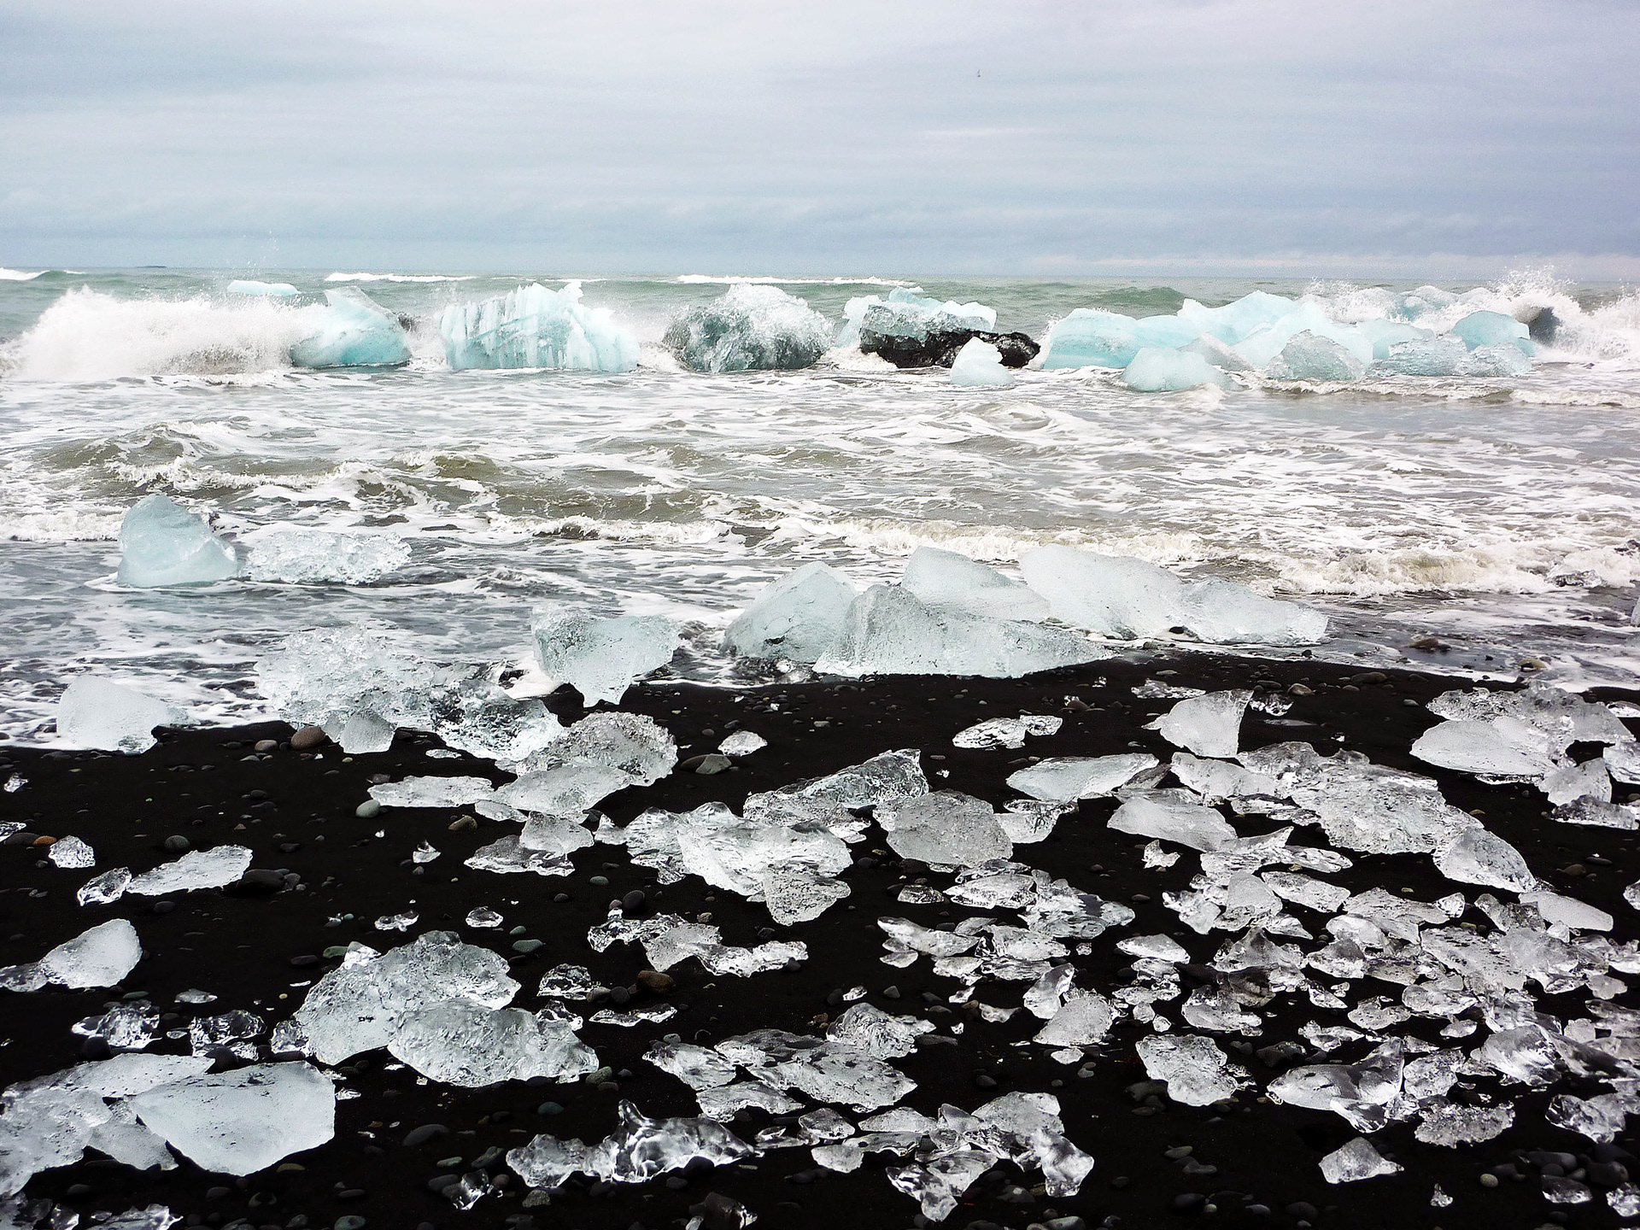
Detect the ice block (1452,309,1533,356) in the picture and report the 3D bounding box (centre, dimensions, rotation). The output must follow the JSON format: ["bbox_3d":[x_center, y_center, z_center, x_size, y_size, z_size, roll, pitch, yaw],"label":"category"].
[{"bbox_3d":[16.628,-6.903,46.816,1.900,1.200,1.500,0,10,0],"label":"ice block"}]

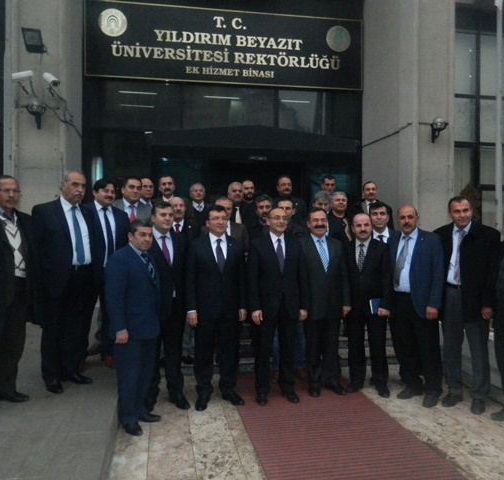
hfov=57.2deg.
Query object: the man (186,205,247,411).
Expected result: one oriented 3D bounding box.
[{"bbox_3d":[-0.313,0.577,4.070,0.540,1.750,0.330,0,2,-12],"label":"man"}]

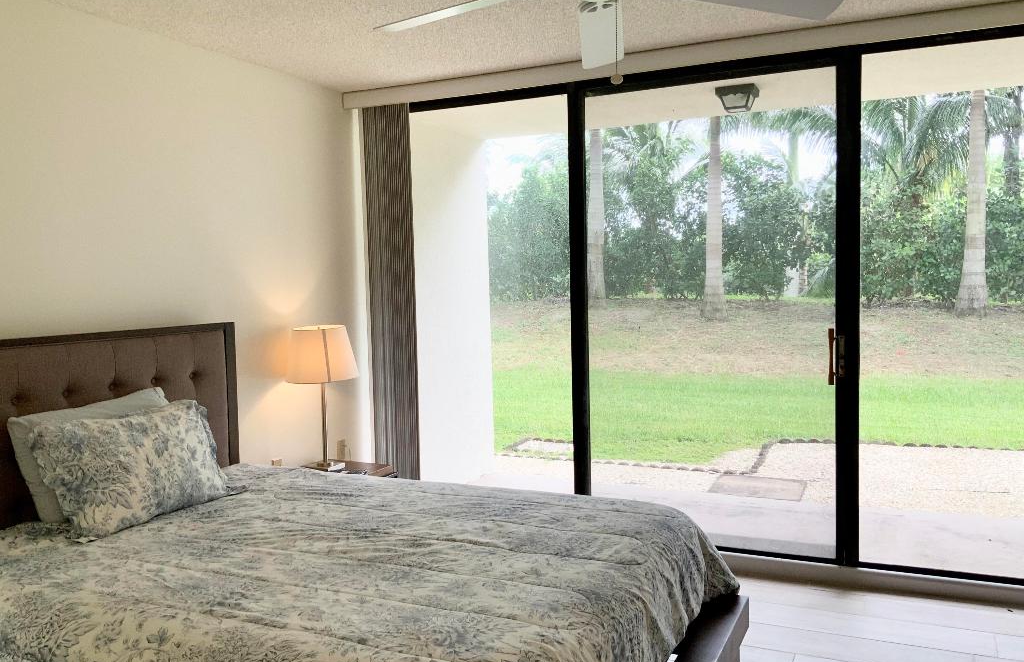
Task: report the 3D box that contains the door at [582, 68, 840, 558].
[{"bbox_3d":[0.905,-0.070,4.042,1.260,2.200,0.080,0,4,25],"label":"door"}]

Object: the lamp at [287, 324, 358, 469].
[{"bbox_3d":[-0.906,0.319,4.134,0.245,0.680,0.245,0,4,25],"label":"lamp"}]

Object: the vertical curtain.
[{"bbox_3d":[-0.644,-0.083,4.648,0.250,2.280,0.120,0,4,25],"label":"vertical curtain"}]

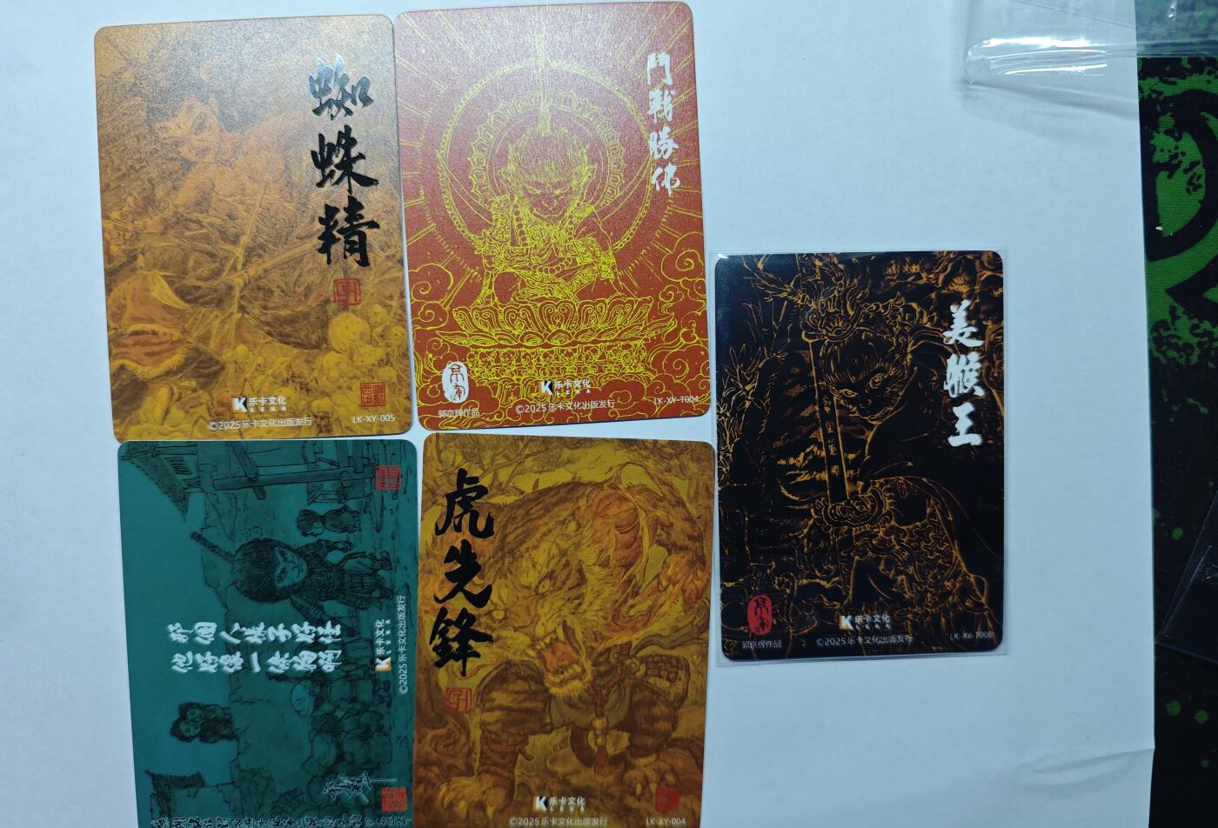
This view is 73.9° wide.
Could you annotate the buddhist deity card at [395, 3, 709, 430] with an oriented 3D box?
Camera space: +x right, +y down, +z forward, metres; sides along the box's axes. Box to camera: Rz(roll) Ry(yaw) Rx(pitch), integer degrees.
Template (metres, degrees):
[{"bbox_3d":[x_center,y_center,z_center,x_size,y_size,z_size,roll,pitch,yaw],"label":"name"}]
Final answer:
[{"bbox_3d":[-0.012,-0.042,0.173,0.063,0.001,0.088,-3,93,-1],"label":"buddhist deity card"}]

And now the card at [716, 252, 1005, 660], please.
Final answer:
[{"bbox_3d":[0.055,0.009,0.176,0.063,0.001,0.088,-1,93,-1],"label":"card"}]

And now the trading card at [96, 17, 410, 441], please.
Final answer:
[{"bbox_3d":[-0.075,-0.039,0.172,0.063,0.001,0.088,-2,93,-1],"label":"trading card"}]

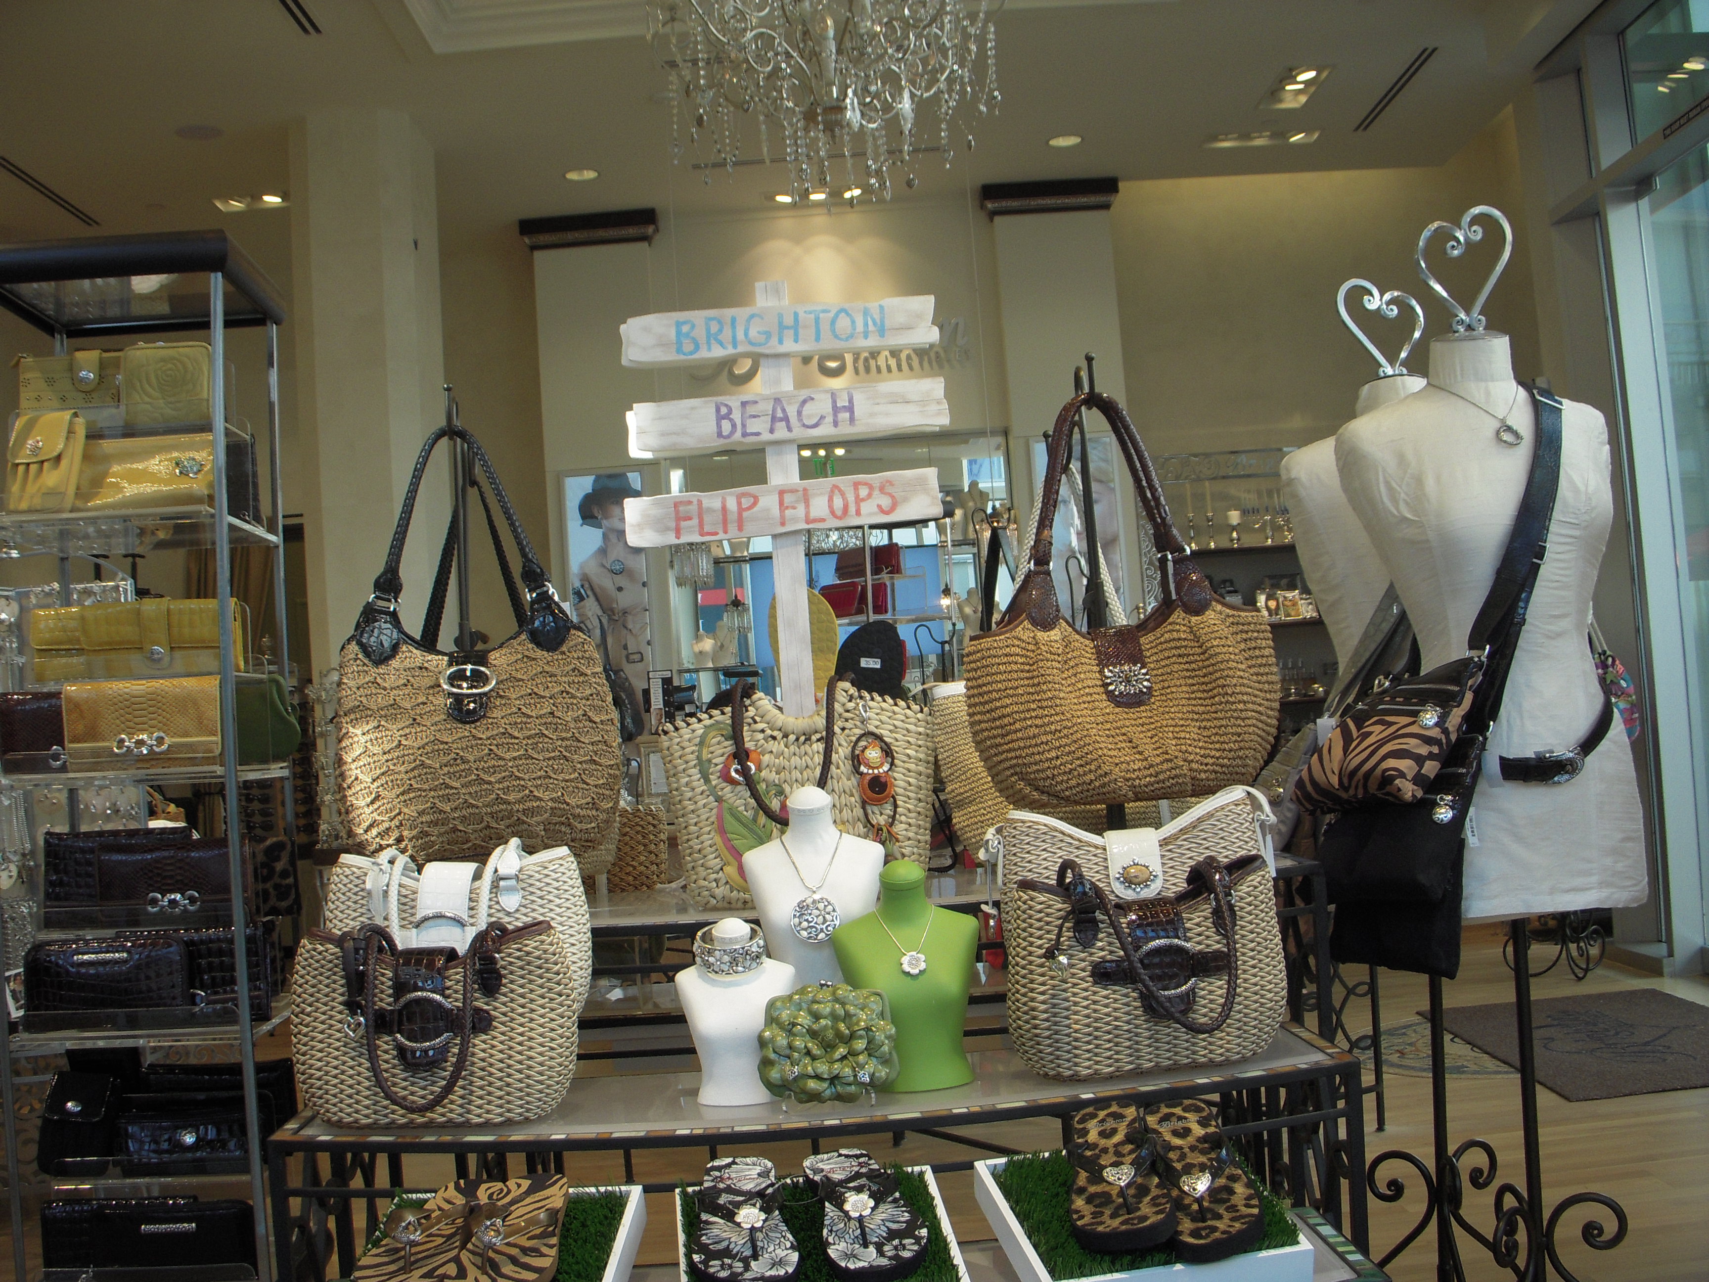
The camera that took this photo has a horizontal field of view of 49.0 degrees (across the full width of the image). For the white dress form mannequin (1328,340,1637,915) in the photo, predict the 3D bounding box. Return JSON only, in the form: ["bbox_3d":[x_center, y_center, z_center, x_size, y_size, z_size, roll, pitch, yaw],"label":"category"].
[{"bbox_3d":[0.828,-0.022,2.440,0.360,0.750,0.240,-4,-3,-4],"label":"white dress form mannequin"}]

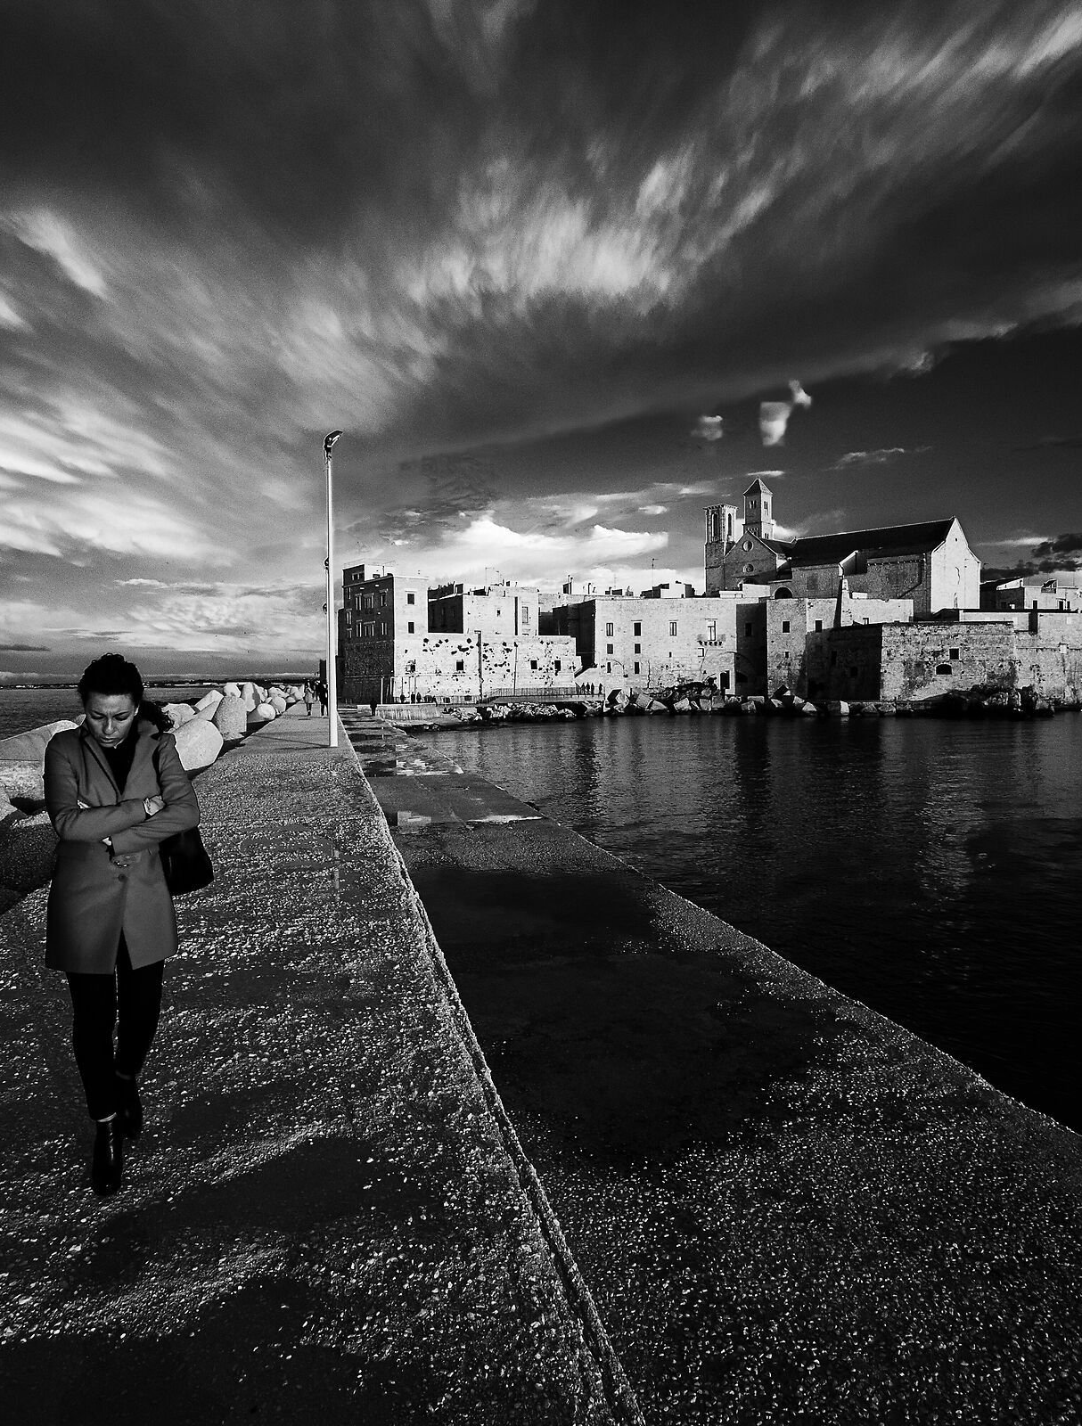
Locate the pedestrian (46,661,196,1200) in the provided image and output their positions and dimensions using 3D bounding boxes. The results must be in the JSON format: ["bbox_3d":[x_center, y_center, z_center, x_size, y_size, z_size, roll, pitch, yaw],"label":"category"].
[{"bbox_3d":[-1.365,0.620,2.900,0.490,1.630,0.460,-1,2,-19],"label":"pedestrian"}]

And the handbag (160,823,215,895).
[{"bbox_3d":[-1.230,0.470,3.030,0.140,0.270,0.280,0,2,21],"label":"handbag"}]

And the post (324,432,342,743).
[{"bbox_3d":[-5.140,-3.050,22.100,0.450,7.800,0.300,0,2,0],"label":"post"}]

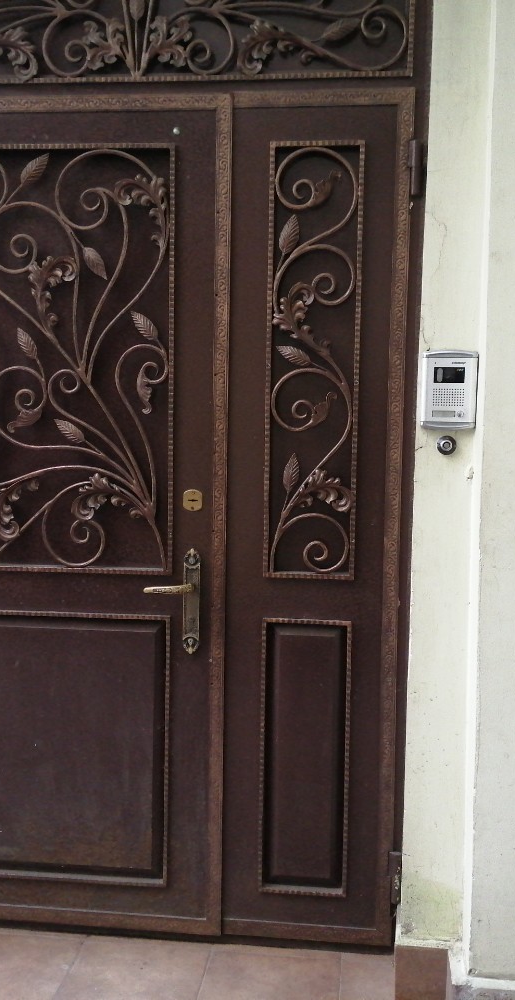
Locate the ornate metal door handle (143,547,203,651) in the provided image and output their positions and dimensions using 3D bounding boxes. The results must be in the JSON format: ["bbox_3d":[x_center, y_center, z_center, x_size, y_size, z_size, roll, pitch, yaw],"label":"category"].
[{"bbox_3d":[-0.214,0.258,2.607,0.136,0.269,0.060,1,4,6],"label":"ornate metal door handle"}]

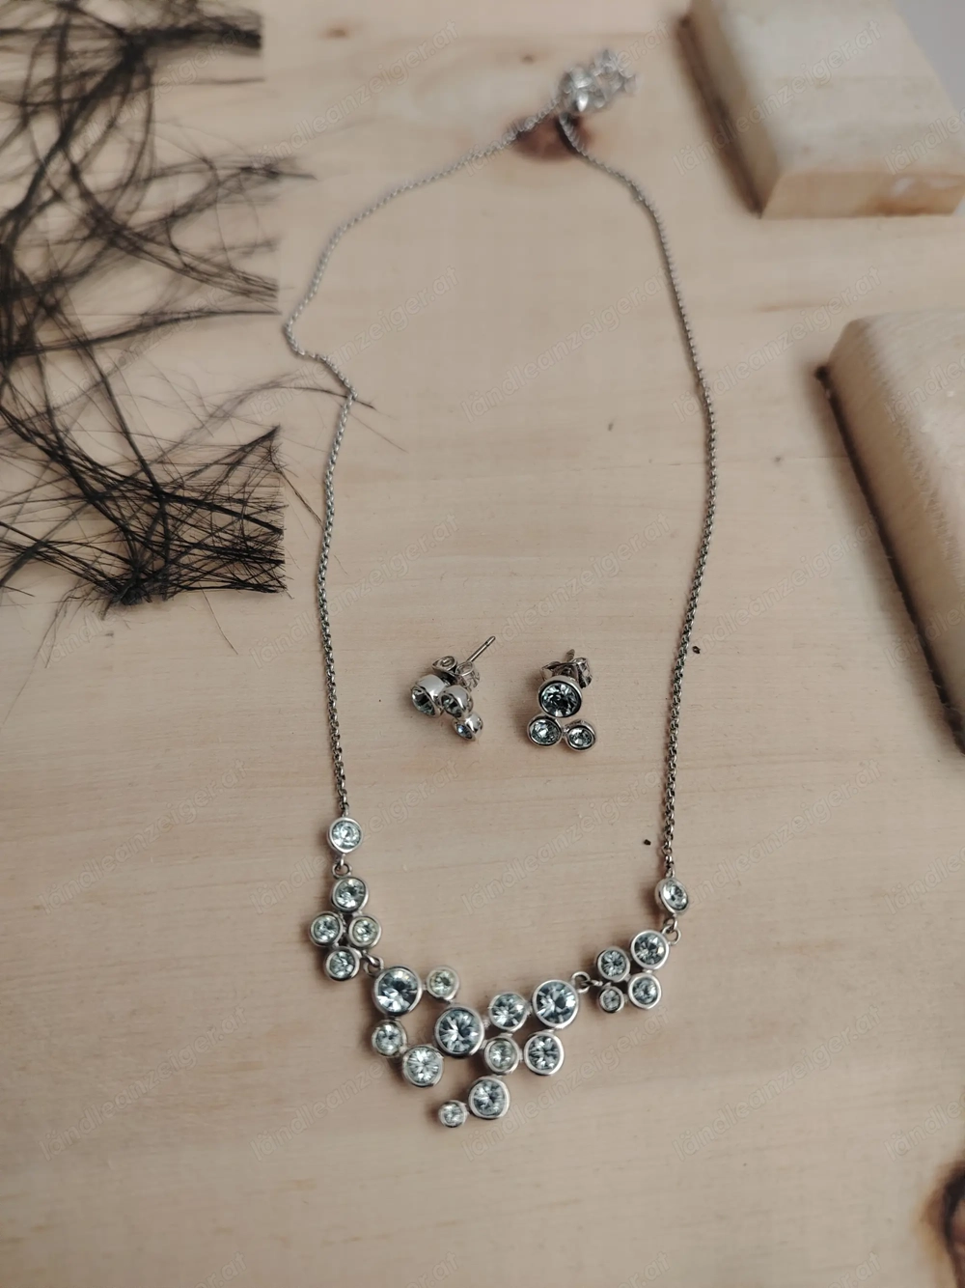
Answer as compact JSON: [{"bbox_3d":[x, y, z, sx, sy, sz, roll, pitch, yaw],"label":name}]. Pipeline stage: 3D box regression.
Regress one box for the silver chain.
[{"bbox_3d":[0.002,-0.049,0.162,0.077,0.004,0.187,-4,61,-4],"label":"silver chain"}]

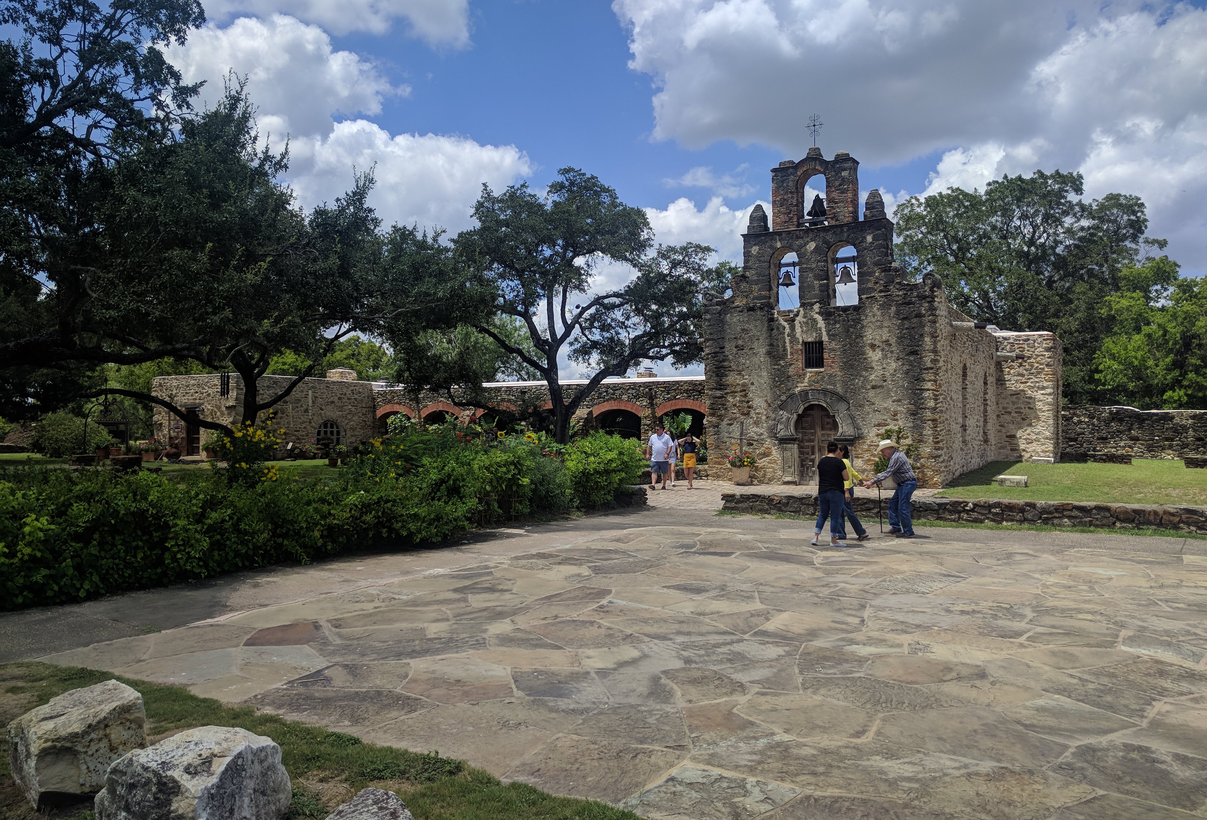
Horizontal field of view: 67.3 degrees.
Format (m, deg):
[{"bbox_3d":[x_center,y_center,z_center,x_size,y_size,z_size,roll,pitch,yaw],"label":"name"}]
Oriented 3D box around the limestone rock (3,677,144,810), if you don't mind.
[{"bbox_3d":[-2.420,1.514,4.167,0.500,0.410,0.500,1,-2,-43],"label":"limestone rock"}]

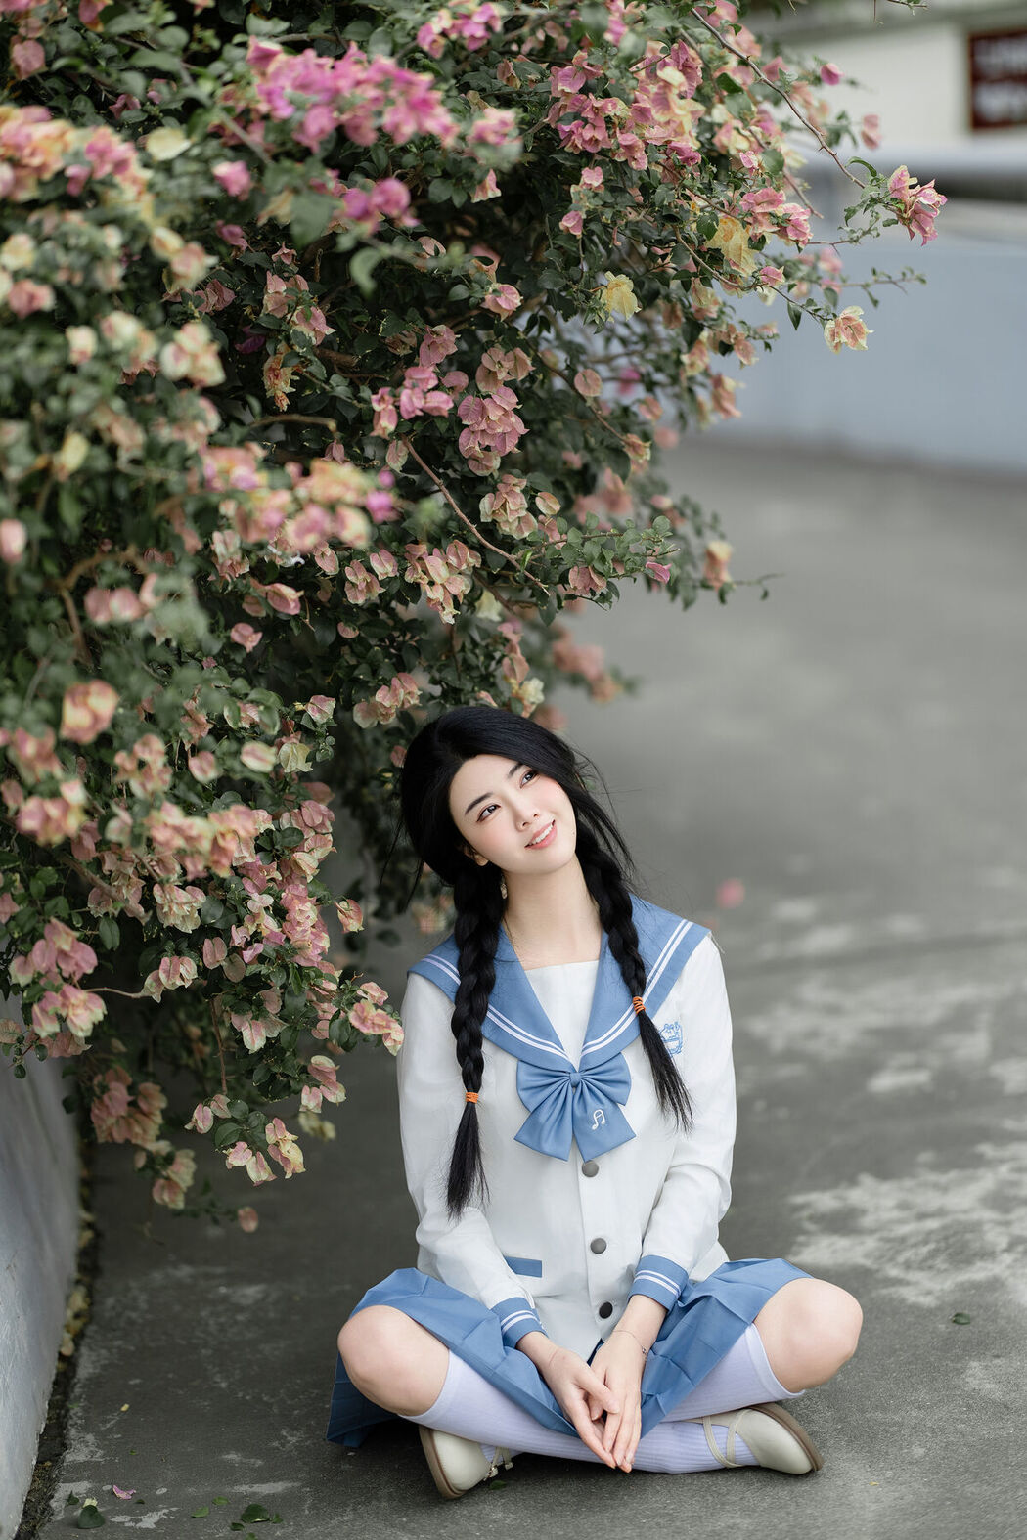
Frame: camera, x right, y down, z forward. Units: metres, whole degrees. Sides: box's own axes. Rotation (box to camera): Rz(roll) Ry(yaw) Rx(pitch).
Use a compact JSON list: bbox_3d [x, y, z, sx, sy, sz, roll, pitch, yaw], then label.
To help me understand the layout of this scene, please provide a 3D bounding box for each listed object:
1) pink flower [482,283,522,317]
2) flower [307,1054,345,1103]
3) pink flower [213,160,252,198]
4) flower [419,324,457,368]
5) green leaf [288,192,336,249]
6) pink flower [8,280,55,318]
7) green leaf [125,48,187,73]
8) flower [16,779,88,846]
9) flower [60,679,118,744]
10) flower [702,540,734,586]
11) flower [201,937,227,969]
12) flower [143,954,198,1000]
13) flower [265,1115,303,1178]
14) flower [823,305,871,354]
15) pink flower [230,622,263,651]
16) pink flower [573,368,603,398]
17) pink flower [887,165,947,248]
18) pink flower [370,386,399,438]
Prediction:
[{"bbox_3d":[-0.013,-0.543,4.200,0.040,0.040,0.037,-4,9,-25],"label":"pink flower"},{"bbox_3d":[-0.214,0.352,4.150,0.035,0.058,0.042,-4,9,-25],"label":"flower"},{"bbox_3d":[-0.267,-0.562,3.460,0.037,0.036,0.035,-2,10,-10],"label":"pink flower"},{"bbox_3d":[-0.089,-0.498,4.270,0.045,0.051,0.040,-2,10,-10],"label":"flower"},{"bbox_3d":[-0.195,-0.532,3.520,0.048,0.056,0.020,0,10,0],"label":"green leaf"},{"bbox_3d":[-0.449,-0.438,3.380,0.044,0.036,0.040,-2,10,-10],"label":"pink flower"},{"bbox_3d":[-0.362,-0.719,3.680,0.063,0.026,0.035,0,10,0],"label":"green leaf"},{"bbox_3d":[-0.423,0.039,3.330,0.067,0.061,0.060,-2,10,-10],"label":"flower"},{"bbox_3d":[-0.397,-0.054,3.400,0.048,0.057,0.046,-1,8,-10],"label":"flower"},{"bbox_3d":[0.279,-0.283,4.950,0.031,0.058,0.040,-4,9,-25],"label":"flower"},{"bbox_3d":[-0.345,0.212,4.200,0.029,0.036,0.030,-2,10,-10],"label":"flower"},{"bbox_3d":[-0.394,0.239,4.170,0.065,0.052,0.045,-2,10,-10],"label":"flower"},{"bbox_3d":[-0.261,0.429,4.150,0.038,0.071,0.048,-2,8,-15],"label":"flower"},{"bbox_3d":[0.385,-0.509,4.200,0.050,0.057,0.048,-2,8,-15],"label":"flower"},{"bbox_3d":[-0.301,-0.149,4.100,0.038,0.034,0.035,-2,10,-10],"label":"pink flower"},{"bbox_3d":[0.089,-0.462,4.330,0.034,0.036,0.025,-2,10,-10],"label":"pink flower"},{"bbox_3d":[0.466,-0.652,4.200,0.054,0.092,0.067,-7,10,-40],"label":"pink flower"},{"bbox_3d":[-0.141,-0.388,3.950,0.029,0.055,0.034,0,8,0],"label":"pink flower"}]

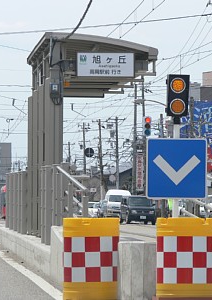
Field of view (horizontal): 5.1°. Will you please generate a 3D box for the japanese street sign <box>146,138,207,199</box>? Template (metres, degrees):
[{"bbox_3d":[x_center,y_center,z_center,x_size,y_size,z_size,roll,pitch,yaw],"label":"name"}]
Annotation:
[{"bbox_3d":[0.734,0.196,24.550,0.620,0.625,0.050,0,-1,-2],"label":"japanese street sign"}]

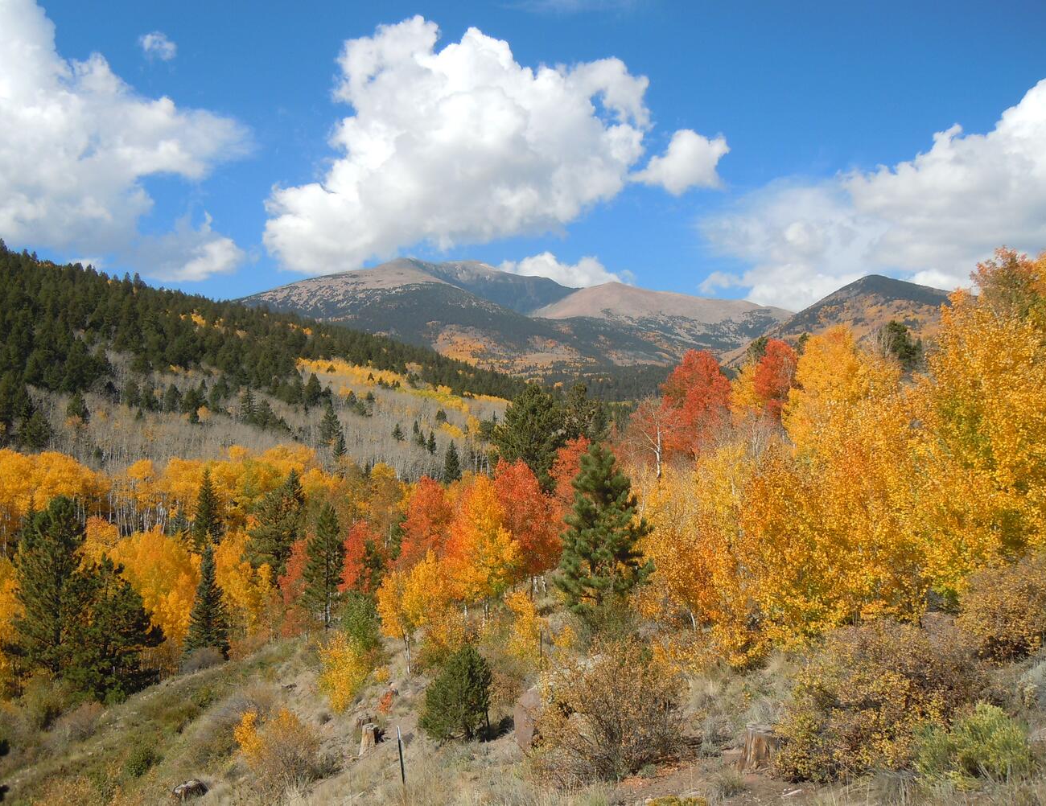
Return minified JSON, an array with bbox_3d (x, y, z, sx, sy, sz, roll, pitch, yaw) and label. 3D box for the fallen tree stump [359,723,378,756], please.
[{"bbox_3d":[-4.150,9.020,25.000,0.520,0.770,0.520,0,0,0],"label":"fallen tree stump"}]

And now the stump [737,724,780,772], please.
[{"bbox_3d":[3.300,4.790,13.000,0.610,0.520,0.610,0,0,0],"label":"stump"}]

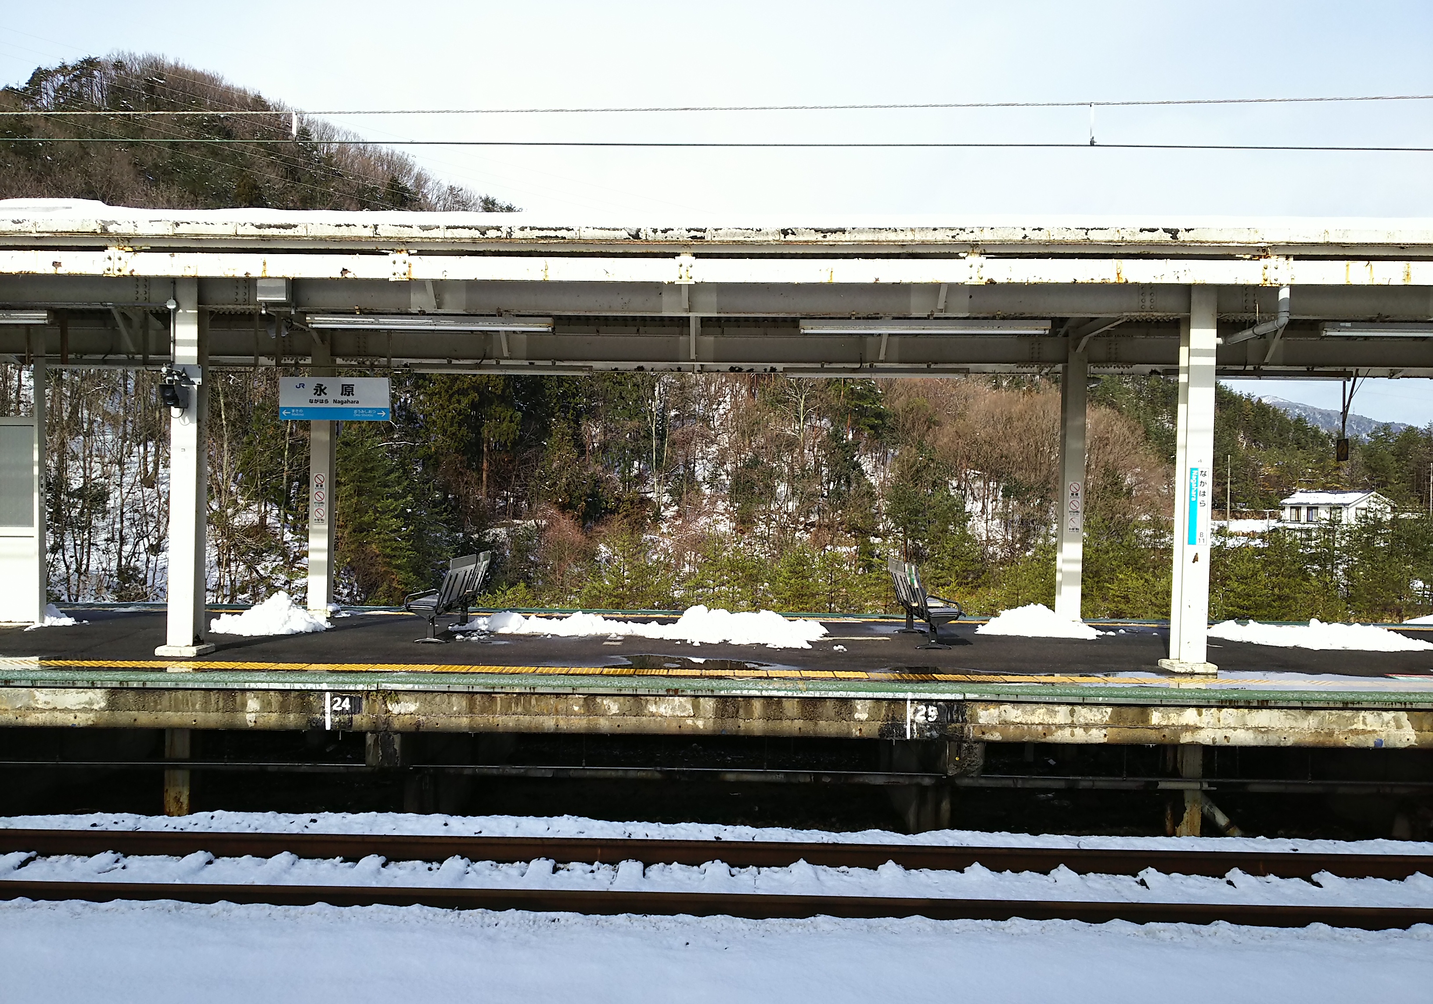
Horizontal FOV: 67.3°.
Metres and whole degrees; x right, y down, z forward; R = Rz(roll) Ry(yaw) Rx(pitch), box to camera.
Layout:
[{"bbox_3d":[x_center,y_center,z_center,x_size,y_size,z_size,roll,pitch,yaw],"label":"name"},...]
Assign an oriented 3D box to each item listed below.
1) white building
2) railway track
[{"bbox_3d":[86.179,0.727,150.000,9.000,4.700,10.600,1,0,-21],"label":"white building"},{"bbox_3d":[0.000,2.780,7.970,11.000,0.180,1.280,1,0,1],"label":"railway track"}]

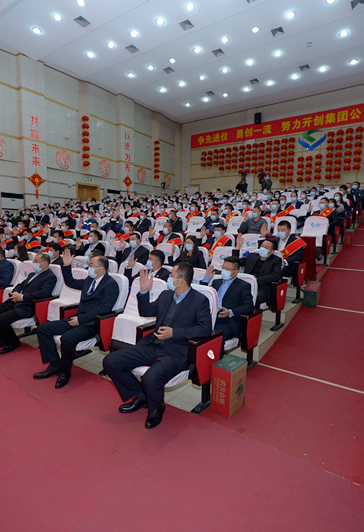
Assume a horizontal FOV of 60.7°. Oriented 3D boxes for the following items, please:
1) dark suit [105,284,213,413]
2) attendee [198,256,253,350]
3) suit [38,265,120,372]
[{"bbox_3d":[-0.149,0.688,2.696,0.680,0.900,0.900,5,8,35],"label":"dark suit"},{"bbox_3d":[0.451,0.523,3.484,0.640,1.220,0.870,5,8,35],"label":"attendee"},{"bbox_3d":[-1.105,0.525,3.460,0.740,1.017,0.873,5,8,34],"label":"suit"}]

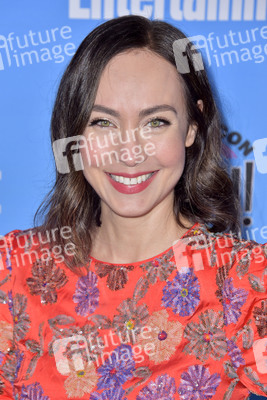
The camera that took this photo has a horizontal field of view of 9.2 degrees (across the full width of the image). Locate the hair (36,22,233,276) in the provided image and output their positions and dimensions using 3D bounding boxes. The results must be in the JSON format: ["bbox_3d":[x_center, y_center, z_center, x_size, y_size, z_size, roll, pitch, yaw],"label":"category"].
[{"bbox_3d":[0.004,-0.071,2.120,0.258,0.325,0.230,0,2,0],"label":"hair"}]

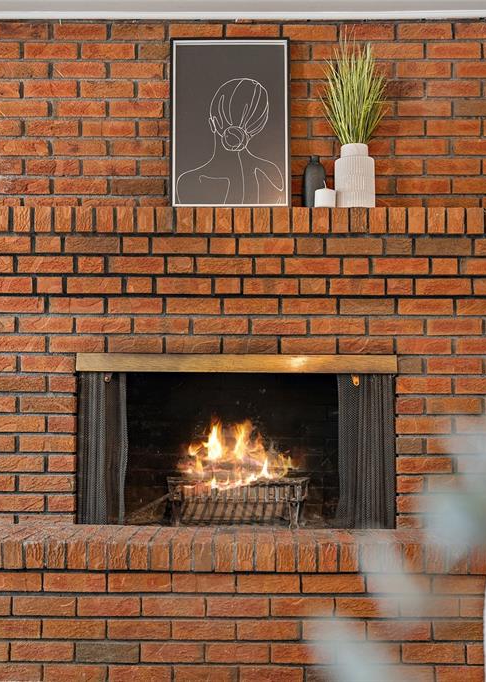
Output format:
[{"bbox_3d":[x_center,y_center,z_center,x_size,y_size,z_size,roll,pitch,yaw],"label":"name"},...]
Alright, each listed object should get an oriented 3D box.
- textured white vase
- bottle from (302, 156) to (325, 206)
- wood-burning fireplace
[{"bbox_3d":[0.392,-0.570,2.780,0.139,0.216,0.139,0,0,0],"label":"textured white vase"},{"bbox_3d":[0.254,-0.554,2.800,0.074,0.183,0.074,0,0,0],"label":"bottle"},{"bbox_3d":[-0.023,0.351,3.000,1.130,0.605,0.430,0,0,0],"label":"wood-burning fireplace"}]

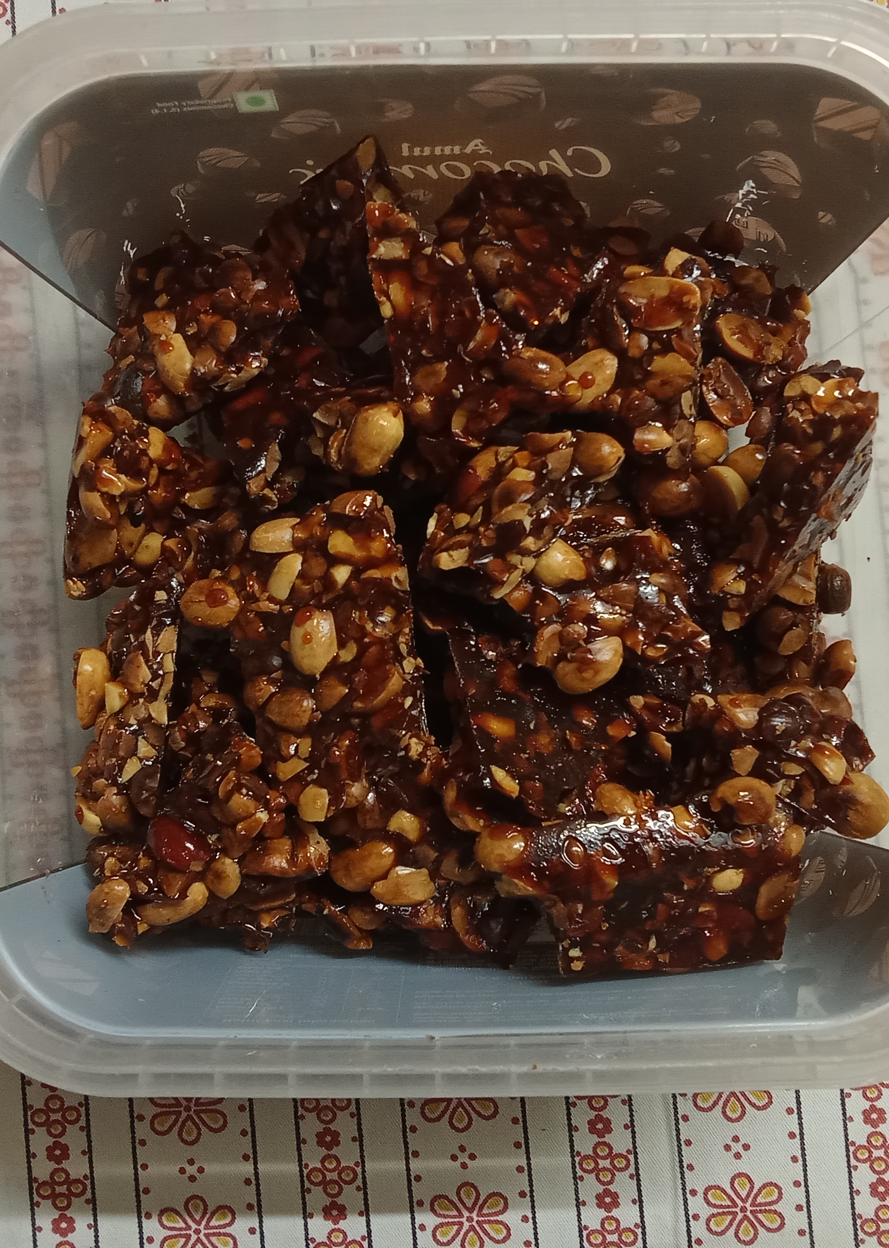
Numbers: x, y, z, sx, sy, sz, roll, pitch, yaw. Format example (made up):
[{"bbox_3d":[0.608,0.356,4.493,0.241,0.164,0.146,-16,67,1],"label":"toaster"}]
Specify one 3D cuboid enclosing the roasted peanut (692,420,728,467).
[{"bbox_3d":[0.043,-0.029,0.218,0.007,0.007,0.008,-6,86,0],"label":"roasted peanut"}]

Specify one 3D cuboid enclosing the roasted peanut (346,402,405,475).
[{"bbox_3d":[-0.011,-0.030,0.215,0.009,0.008,0.012,27,86,3],"label":"roasted peanut"}]

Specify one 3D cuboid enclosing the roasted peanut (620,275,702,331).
[{"bbox_3d":[0.034,-0.051,0.212,0.013,0.007,0.009,10,86,1],"label":"roasted peanut"}]

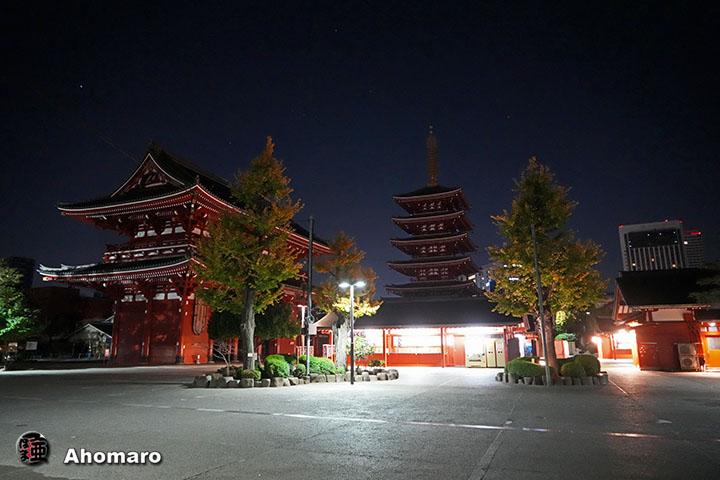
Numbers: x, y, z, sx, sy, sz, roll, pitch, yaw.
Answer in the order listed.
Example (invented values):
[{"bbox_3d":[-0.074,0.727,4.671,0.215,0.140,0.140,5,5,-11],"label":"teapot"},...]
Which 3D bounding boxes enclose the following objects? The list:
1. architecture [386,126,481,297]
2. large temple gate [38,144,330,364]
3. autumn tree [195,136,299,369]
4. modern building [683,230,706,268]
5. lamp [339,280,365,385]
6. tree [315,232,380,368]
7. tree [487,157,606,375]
[{"bbox_3d":[17.375,-2.087,110.086,18.200,51.800,18.200,-6,-14,20],"label":"architecture"},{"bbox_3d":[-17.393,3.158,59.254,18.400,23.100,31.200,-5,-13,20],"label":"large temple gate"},{"bbox_3d":[-4.920,0.566,21.410,4.800,11.100,4.800,2,-13,-13],"label":"autumn tree"},{"bbox_3d":[307.802,46.083,434.627,24.000,97.000,24.000,-6,-14,23],"label":"modern building"},{"bbox_3d":[-0.356,3.776,20.257,1.150,4.420,0.300,-1,-13,3],"label":"lamp"},{"bbox_3d":[-0.641,3.000,22.901,3.200,6.900,3.200,0,-13,-2],"label":"tree"},{"bbox_3d":[7.701,0.950,20.058,5.000,9.450,5.000,-6,-14,21],"label":"tree"}]

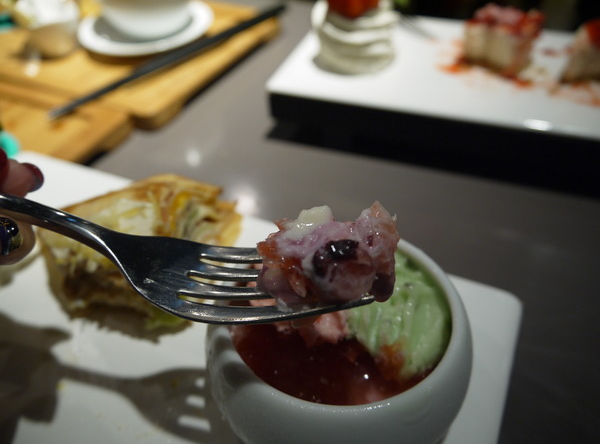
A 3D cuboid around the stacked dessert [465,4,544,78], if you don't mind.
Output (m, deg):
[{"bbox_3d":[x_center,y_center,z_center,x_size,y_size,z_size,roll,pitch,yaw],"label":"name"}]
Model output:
[{"bbox_3d":[0.165,-0.149,0.399,0.049,0.036,0.033,30,55,27],"label":"stacked dessert"}]

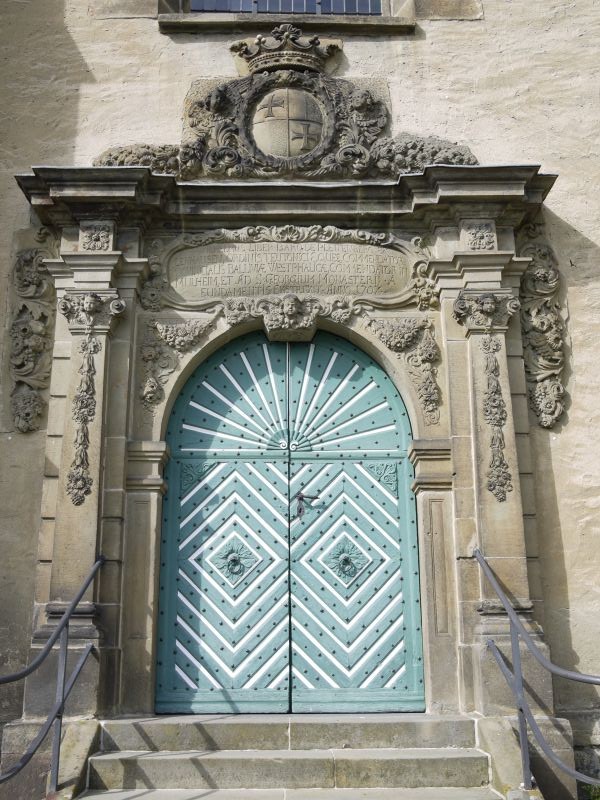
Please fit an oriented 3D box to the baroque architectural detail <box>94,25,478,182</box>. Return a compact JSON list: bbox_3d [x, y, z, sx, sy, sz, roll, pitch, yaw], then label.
[{"bbox_3d":[-0.099,-2.208,6.846,2.728,1.152,0.250,0,-16,-1],"label":"baroque architectural detail"}]

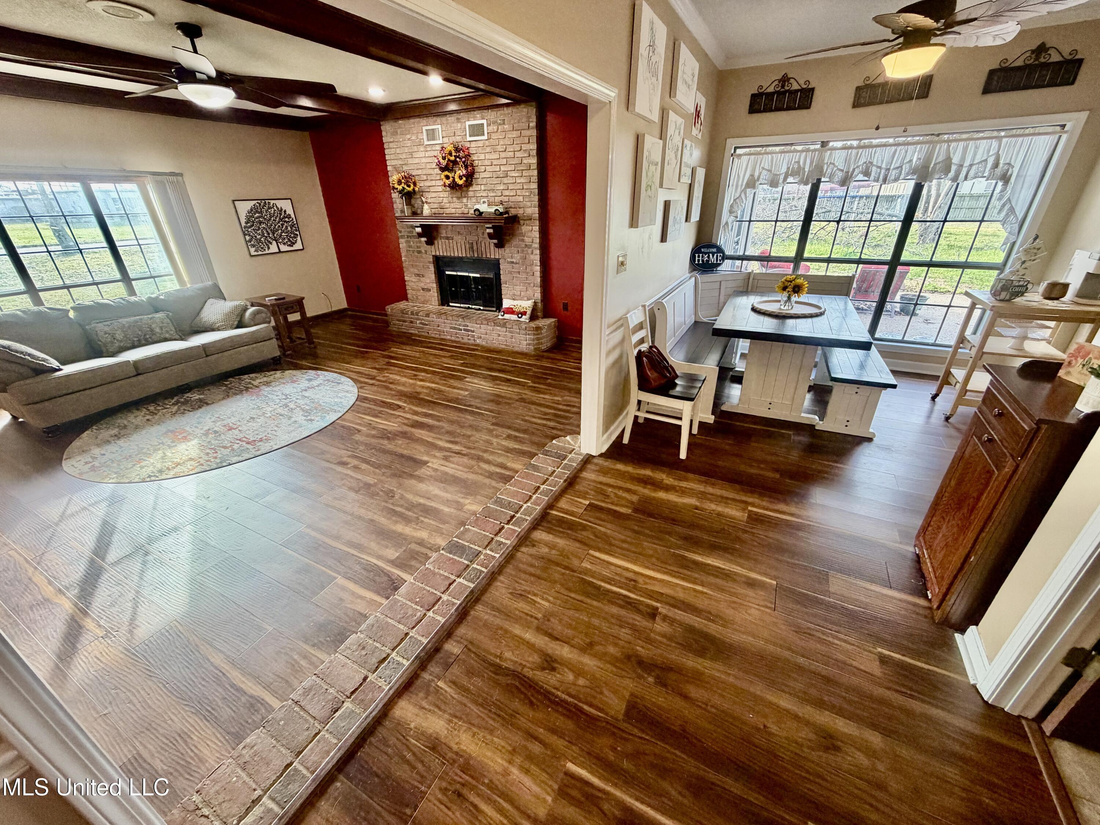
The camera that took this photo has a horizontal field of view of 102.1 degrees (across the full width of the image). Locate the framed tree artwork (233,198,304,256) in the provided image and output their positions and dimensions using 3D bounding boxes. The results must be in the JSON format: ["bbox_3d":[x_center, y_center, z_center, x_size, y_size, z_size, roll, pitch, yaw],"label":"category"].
[{"bbox_3d":[-3.910,-2.606,6.242,0.032,0.700,0.832,11,28,25],"label":"framed tree artwork"}]

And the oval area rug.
[{"bbox_3d":[-3.012,0.001,4.190,2.140,0.012,2.260,12,29,25],"label":"oval area rug"}]

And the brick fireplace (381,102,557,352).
[{"bbox_3d":[-1.163,-2.227,5.556,2.624,2.592,0.567,11,28,25],"label":"brick fireplace"}]

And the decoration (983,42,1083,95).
[{"bbox_3d":[3.670,-2.620,3.364,0.535,0.298,0.029,11,28,25],"label":"decoration"}]

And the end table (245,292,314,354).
[{"bbox_3d":[-3.577,-1.200,5.927,0.655,0.628,0.430,12,29,25],"label":"end table"}]

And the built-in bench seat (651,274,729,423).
[{"bbox_3d":[1.334,-0.642,3.924,0.560,0.911,1.330,12,29,25],"label":"built-in bench seat"}]

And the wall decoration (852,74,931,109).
[{"bbox_3d":[2.887,-2.762,3.736,0.529,0.289,0.029,11,28,25],"label":"wall decoration"}]

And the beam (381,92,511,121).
[{"bbox_3d":[-1.172,-3.514,5.075,1.976,0.146,0.154,11,28,25],"label":"beam"}]

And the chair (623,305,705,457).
[{"bbox_3d":[0.791,-0.223,3.077,0.515,0.932,0.450,12,29,25],"label":"chair"}]

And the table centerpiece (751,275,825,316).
[{"bbox_3d":[2.023,-0.998,3.734,0.554,0.288,0.554,11,28,25],"label":"table centerpiece"}]

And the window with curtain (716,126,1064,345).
[{"bbox_3d":[2.925,-1.629,4.335,2.414,1.798,0.130,11,28,25],"label":"window with curtain"}]

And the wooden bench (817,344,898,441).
[{"bbox_3d":[2.415,-0.255,3.634,0.395,0.446,1.180,11,29,23],"label":"wooden bench"}]

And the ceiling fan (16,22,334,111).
[{"bbox_3d":[-2.355,-2.316,3.006,1.700,0.445,1.700,12,29,25],"label":"ceiling fan"}]

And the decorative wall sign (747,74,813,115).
[{"bbox_3d":[2.127,-2.932,4.080,0.535,0.290,0.029,11,28,25],"label":"decorative wall sign"}]

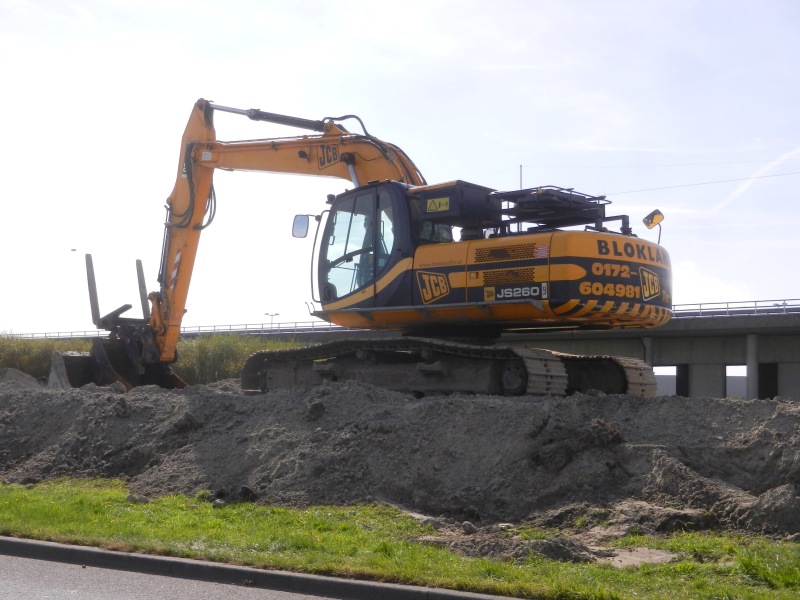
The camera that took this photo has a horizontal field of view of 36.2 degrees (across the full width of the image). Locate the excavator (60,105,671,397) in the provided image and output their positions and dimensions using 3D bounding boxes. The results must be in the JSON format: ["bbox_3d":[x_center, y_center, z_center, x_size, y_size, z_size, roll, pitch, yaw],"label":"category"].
[{"bbox_3d":[-1.255,-0.909,18.880,11.400,5.120,3.500,-3,-4,42],"label":"excavator"}]

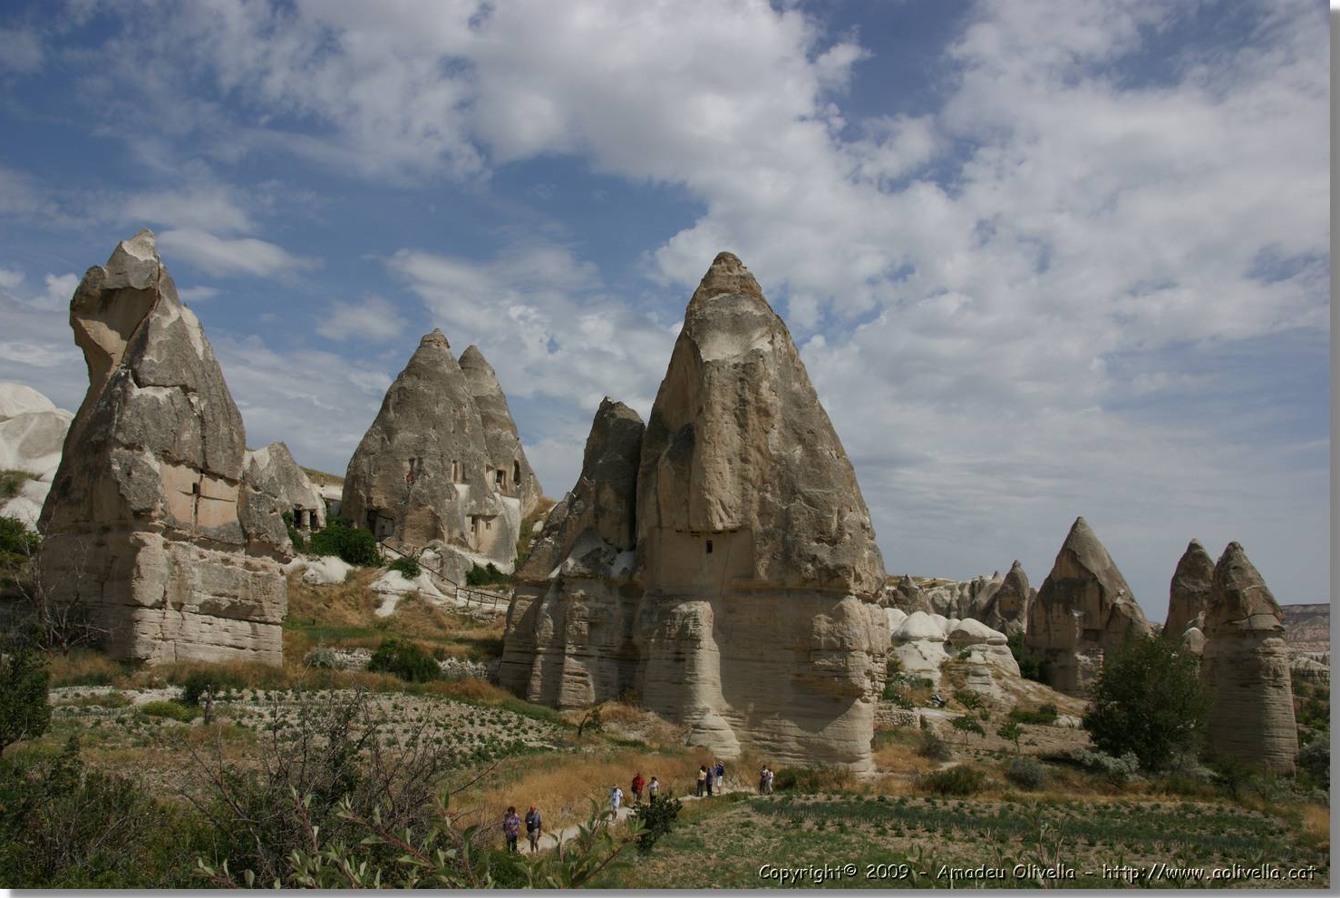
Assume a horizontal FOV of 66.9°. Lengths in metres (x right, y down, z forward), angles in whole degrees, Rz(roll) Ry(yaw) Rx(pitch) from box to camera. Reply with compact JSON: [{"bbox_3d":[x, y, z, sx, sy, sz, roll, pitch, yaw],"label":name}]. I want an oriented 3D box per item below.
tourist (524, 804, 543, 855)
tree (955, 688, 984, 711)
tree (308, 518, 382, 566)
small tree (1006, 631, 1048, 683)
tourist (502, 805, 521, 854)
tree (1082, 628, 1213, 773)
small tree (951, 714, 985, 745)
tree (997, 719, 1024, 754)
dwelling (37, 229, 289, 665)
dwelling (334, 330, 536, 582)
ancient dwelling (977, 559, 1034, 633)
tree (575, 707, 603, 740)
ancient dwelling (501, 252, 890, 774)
[{"bbox_3d":[-4.950,13.840,37.045,0.600,1.740,0.400,-4,-14,19],"label":"tourist"},{"bbox_3d":[25.926,21.742,88.000,2.488,1.880,2.300,-4,-14,16],"label":"tree"},{"bbox_3d":[-25.000,7.179,78.375,5.400,3.600,4.500,3,-13,-11],"label":"tree"},{"bbox_3d":[40.000,23.363,113.653,5.200,5.800,5.000,-4,-14,17],"label":"small tree"},{"bbox_3d":[-5.813,13.946,37.200,0.550,1.650,0.400,-1,-13,3],"label":"tourist"},{"bbox_3d":[31.928,16.943,68.000,8.475,9.196,8.000,-6,-14,24],"label":"tree"},{"bbox_3d":[24.700,23.287,84.432,2.800,2.650,2.700,-4,-14,17],"label":"small tree"},{"bbox_3d":[25.871,21.808,77.000,2.097,2.487,2.100,-4,-14,17],"label":"tree"},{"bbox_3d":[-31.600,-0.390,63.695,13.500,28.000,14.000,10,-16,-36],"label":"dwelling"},{"bbox_3d":[-22.066,0.640,97.000,18.896,24.371,17.000,3,-13,-13],"label":"dwelling"},{"bbox_3d":[56.889,25.682,171.888,9.367,13.702,9.000,-4,-14,17],"label":"ancient dwelling"},{"bbox_3d":[-5.507,18.674,69.000,1.879,2.235,1.900,1,-13,-4],"label":"tree"},{"bbox_3d":[2.400,3.570,75.611,26.000,38.000,18.000,-2,-13,8],"label":"ancient dwelling"}]

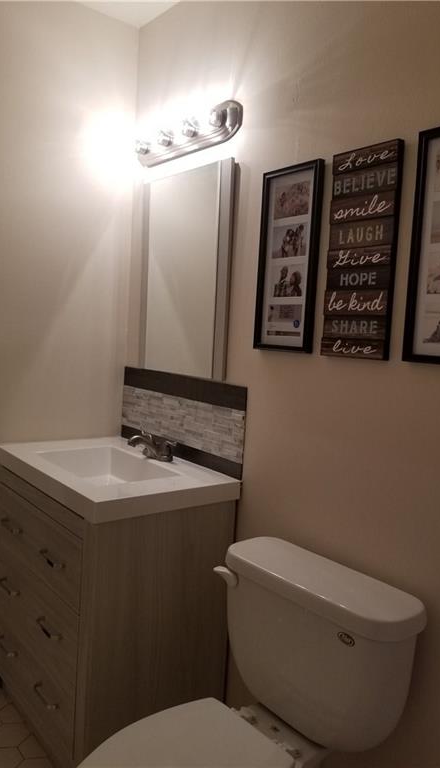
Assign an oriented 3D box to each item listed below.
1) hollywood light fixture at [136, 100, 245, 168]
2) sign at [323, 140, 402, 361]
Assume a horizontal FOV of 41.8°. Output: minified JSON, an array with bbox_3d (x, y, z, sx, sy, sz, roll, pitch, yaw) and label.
[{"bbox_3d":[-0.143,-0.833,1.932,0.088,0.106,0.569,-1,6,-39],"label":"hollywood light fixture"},{"bbox_3d":[0.339,-0.311,1.393,0.024,0.496,0.190,-1,6,-39],"label":"sign"}]

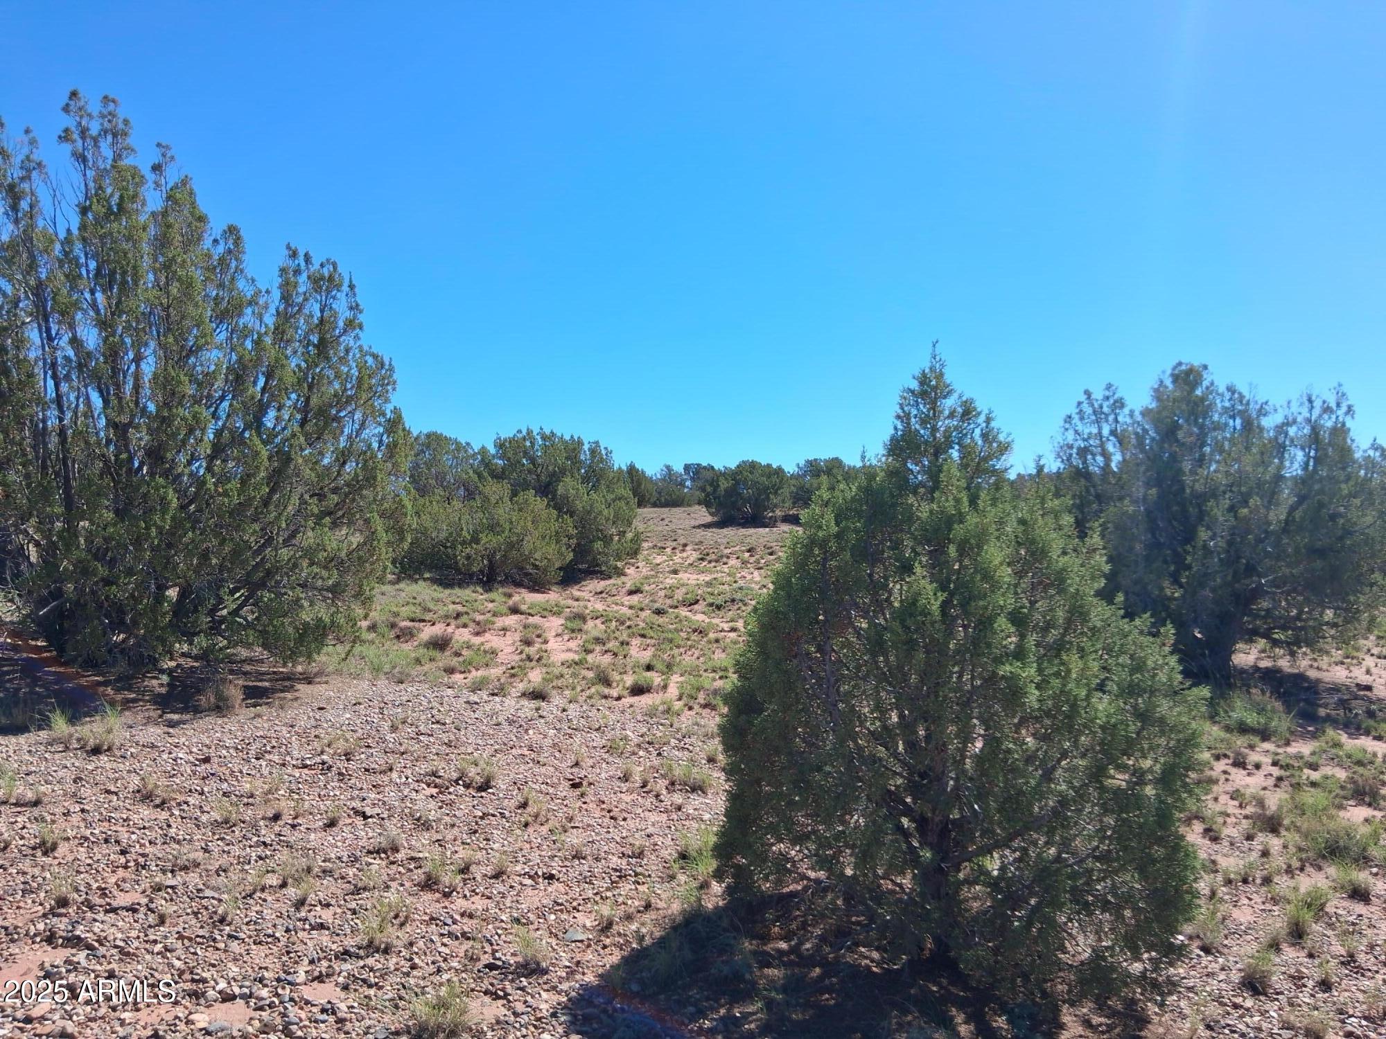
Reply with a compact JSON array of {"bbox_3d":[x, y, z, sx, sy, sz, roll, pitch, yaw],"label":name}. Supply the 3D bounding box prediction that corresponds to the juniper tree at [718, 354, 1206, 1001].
[{"bbox_3d":[0.970,0.500,3.750,1.750,2.200,1.700,0,1,0],"label":"juniper tree"}]

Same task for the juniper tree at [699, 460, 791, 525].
[{"bbox_3d":[2.100,-1.100,41.000,3.650,2.600,3.400,0,1,0],"label":"juniper tree"}]

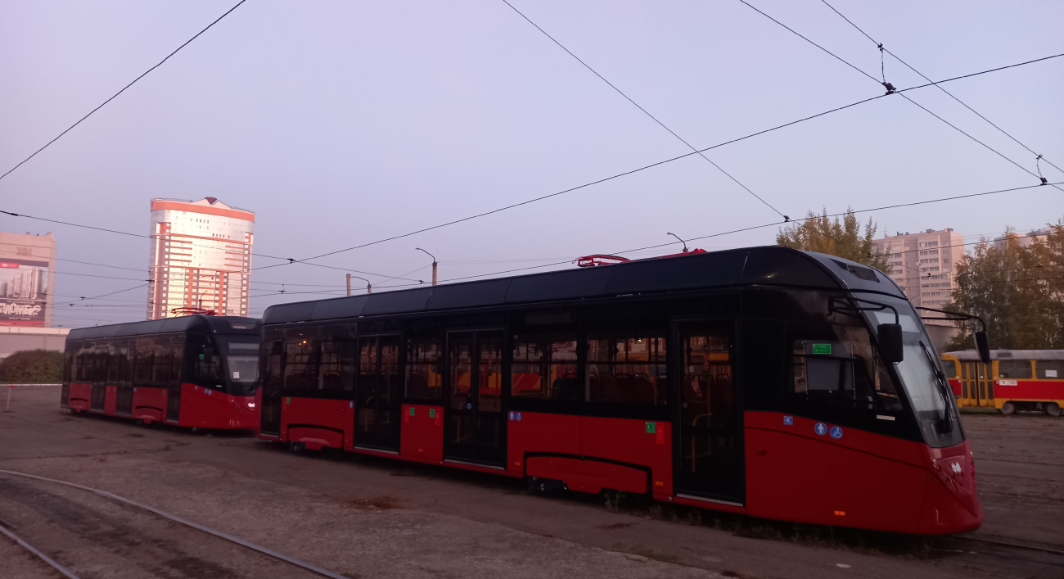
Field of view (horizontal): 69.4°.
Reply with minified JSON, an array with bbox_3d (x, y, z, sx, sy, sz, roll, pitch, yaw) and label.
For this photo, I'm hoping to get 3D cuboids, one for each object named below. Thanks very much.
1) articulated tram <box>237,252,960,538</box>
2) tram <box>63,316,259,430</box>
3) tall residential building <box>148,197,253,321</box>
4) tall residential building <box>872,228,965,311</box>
[{"bbox_3d":[-0.356,1.441,12.613,2.500,3.300,13.985,6,-8,-43],"label":"articulated tram"},{"bbox_3d":[-11.593,2.581,24.150,2.500,3.300,13.985,6,-8,-44],"label":"tram"},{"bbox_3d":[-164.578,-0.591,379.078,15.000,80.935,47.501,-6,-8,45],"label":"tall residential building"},{"bbox_3d":[139.446,5.901,275.494,14.361,50.159,26.596,6,-8,-44],"label":"tall residential building"}]

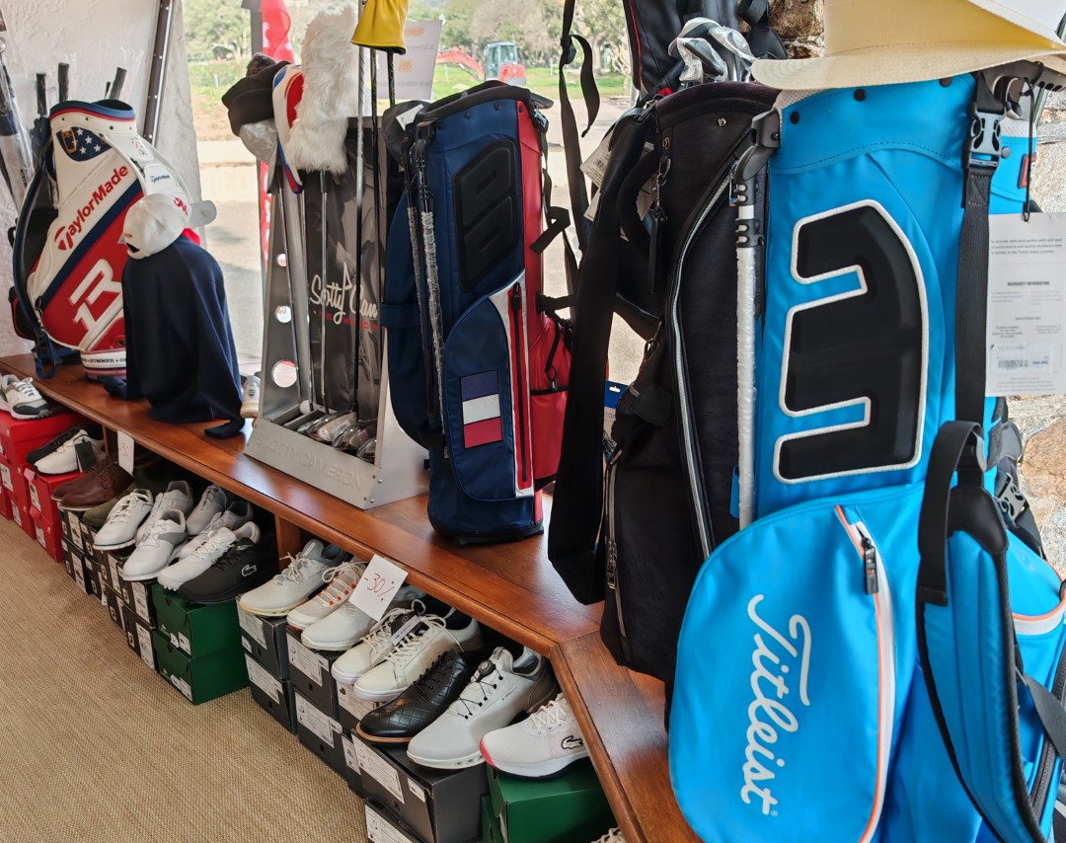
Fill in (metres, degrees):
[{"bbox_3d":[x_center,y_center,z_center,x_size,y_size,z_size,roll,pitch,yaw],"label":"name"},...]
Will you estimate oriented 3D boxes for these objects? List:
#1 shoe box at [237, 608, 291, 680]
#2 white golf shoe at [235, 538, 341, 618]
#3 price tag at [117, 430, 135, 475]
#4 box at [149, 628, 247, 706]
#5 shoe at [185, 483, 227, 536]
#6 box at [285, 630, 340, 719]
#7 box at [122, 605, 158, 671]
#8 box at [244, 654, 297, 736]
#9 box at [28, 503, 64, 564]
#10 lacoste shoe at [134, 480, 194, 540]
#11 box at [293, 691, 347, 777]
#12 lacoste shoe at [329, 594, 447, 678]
[{"bbox_3d":[-0.498,0.450,2.621,0.340,0.135,0.218,-16,21,-38],"label":"shoe box"},{"bbox_3d":[-0.527,0.338,2.566,0.300,0.115,0.109,-16,21,-38],"label":"white golf shoe"},{"bbox_3d":[-1.196,0.092,3.259,0.004,0.106,0.122,-6,15,-41],"label":"price tag"},{"bbox_3d":[-0.748,0.563,2.797,0.330,0.121,0.205,-16,21,-38],"label":"box"},{"bbox_3d":[-0.898,0.222,3.079,0.106,0.110,0.280,-1,16,3],"label":"shoe"},{"bbox_3d":[-0.354,0.505,2.492,0.330,0.126,0.196,-14,20,-38],"label":"box"},{"bbox_3d":[-0.884,0.527,2.950,0.330,0.118,0.192,-14,20,-38],"label":"box"},{"bbox_3d":[-0.451,0.559,2.556,0.345,0.130,0.223,-13,20,-34],"label":"box"},{"bbox_3d":[-1.448,0.327,3.678,0.330,0.129,0.220,-16,21,-38],"label":"box"},{"bbox_3d":[-1.046,0.235,3.120,0.105,0.115,0.290,1,16,8],"label":"lacoste shoe"},{"bbox_3d":[-0.326,0.632,2.461,0.330,0.132,0.215,-14,19,-37],"label":"box"},{"bbox_3d":[-0.277,0.415,2.278,0.295,0.110,0.109,-16,21,-38],"label":"lacoste shoe"}]

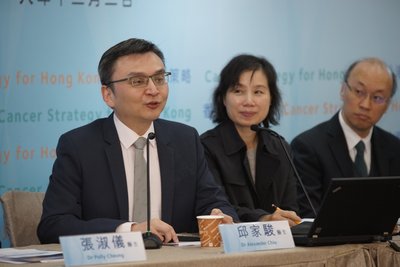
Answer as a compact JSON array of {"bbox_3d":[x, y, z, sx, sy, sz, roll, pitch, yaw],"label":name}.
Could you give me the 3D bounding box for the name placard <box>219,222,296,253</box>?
[{"bbox_3d":[0.155,0.292,6.288,0.255,0.080,0.045,-2,2,-38],"label":"name placard"}]

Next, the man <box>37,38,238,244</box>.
[{"bbox_3d":[-0.109,0.379,6.525,0.640,1.320,0.800,-2,2,-36],"label":"man"}]

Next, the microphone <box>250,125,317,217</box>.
[{"bbox_3d":[0.291,0.154,6.850,0.320,0.360,0.110,1,2,34],"label":"microphone"}]

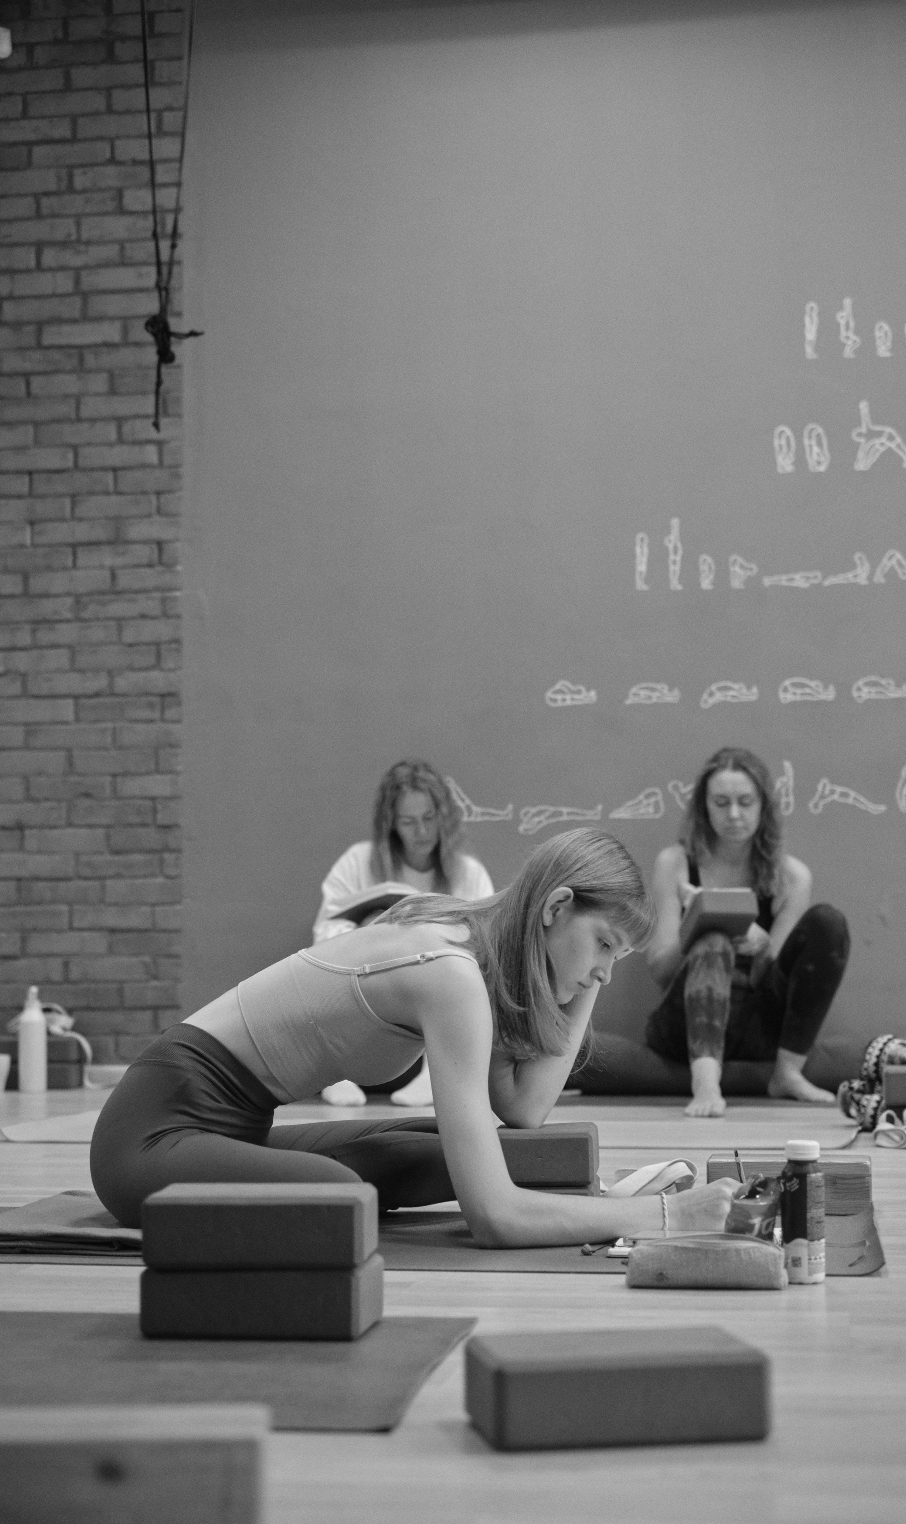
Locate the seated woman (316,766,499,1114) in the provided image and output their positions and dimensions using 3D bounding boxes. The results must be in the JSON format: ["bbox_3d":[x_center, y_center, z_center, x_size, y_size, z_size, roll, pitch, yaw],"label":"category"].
[{"bbox_3d":[-0.116,0.401,5.385,0.430,0.790,0.700,-1,-4,9],"label":"seated woman"}]

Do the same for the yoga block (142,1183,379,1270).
[{"bbox_3d":[-0.199,0.483,2.344,0.230,0.073,0.128,-1,-4,6],"label":"yoga block"}]

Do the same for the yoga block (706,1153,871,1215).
[{"bbox_3d":[0.484,0.606,3.216,0.230,0.073,0.124,-1,-4,10],"label":"yoga block"}]

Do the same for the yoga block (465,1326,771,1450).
[{"bbox_3d":[0.137,0.525,1.886,0.230,0.073,0.128,0,-4,-10],"label":"yoga block"}]

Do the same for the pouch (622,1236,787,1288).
[{"bbox_3d":[0.296,0.580,2.623,0.182,0.058,0.070,-1,-4,3],"label":"pouch"}]

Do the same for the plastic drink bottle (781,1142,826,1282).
[{"bbox_3d":[0.411,0.527,2.647,0.052,0.165,0.052,-1,-4,0],"label":"plastic drink bottle"}]

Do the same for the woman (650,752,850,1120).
[{"bbox_3d":[0.659,0.375,5.116,0.450,0.790,0.740,-1,-4,6],"label":"woman"}]

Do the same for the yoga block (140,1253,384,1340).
[{"bbox_3d":[-0.196,0.554,2.325,0.230,0.073,0.128,-1,-4,10],"label":"yoga block"}]

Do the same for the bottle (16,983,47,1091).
[{"bbox_3d":[-1.046,0.689,5.580,0.071,0.262,0.071,-1,-4,0],"label":"bottle"}]

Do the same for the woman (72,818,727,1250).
[{"bbox_3d":[-0.051,0.366,3.053,0.850,0.550,0.660,-1,-4,11],"label":"woman"}]

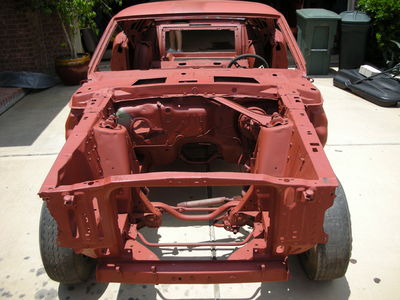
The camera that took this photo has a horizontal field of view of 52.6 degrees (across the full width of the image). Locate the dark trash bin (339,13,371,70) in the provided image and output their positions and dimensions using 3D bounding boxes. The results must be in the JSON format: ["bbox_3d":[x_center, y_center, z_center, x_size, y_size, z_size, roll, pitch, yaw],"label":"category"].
[{"bbox_3d":[2.726,-1.960,7.270,0.530,0.970,0.610,4,25,13],"label":"dark trash bin"}]

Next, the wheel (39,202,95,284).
[{"bbox_3d":[-0.754,0.460,2.436,0.200,0.645,0.645,-1,24,1],"label":"wheel"}]

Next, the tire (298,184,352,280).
[{"bbox_3d":[0.706,0.440,2.400,0.200,0.645,0.645,-1,24,1],"label":"tire"}]

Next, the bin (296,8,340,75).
[{"bbox_3d":[2.060,-1.905,7.085,0.610,1.050,0.740,2,24,7],"label":"bin"}]

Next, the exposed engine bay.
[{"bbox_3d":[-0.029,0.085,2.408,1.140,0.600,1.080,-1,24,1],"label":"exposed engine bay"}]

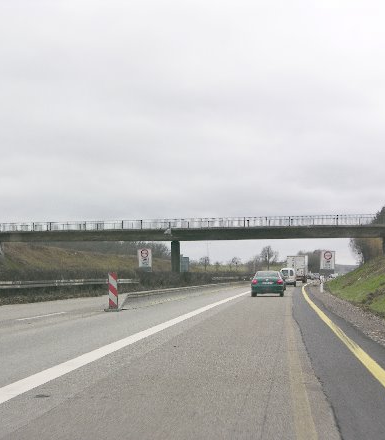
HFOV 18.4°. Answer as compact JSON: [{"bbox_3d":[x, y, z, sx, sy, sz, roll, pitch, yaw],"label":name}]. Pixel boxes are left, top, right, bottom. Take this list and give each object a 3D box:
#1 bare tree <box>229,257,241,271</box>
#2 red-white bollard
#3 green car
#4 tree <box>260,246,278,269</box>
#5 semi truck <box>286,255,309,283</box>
[{"bbox_3d":[10.870,11.000,300.000,3.200,3.700,3.200,0,-3,0],"label":"bare tree"},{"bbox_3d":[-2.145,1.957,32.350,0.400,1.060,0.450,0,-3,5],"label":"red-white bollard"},{"bbox_3d":[4.240,3.460,64.500,1.720,1.420,4.450,0,-3,7],"label":"green car"},{"bbox_3d":[20.492,10.381,320.000,4.900,6.600,4.900,0,-3,0],"label":"tree"},{"bbox_3d":[16.000,7.420,178.500,2.550,3.950,15.300,0,-3,7],"label":"semi truck"}]

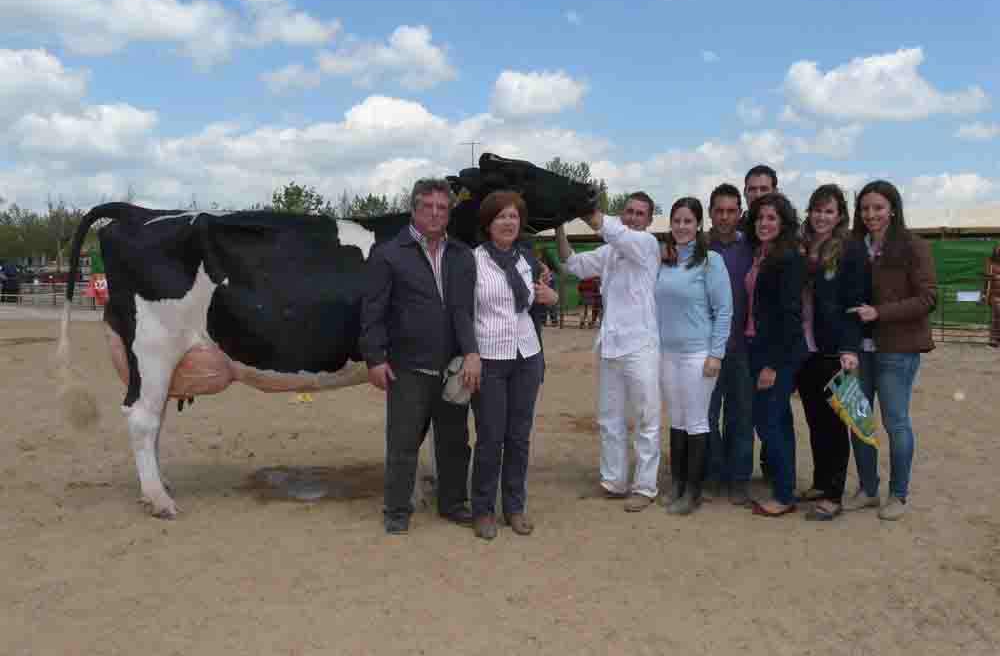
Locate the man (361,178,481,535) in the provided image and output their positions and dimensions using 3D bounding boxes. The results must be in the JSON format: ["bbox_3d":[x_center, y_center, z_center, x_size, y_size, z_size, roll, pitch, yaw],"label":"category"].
[{"bbox_3d":[-0.389,0.128,3.962,0.600,1.703,0.420,0,4,-7],"label":"man"}]

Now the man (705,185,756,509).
[{"bbox_3d":[1.265,0.078,4.460,0.500,1.732,0.360,1,4,13],"label":"man"}]

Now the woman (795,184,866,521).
[{"bbox_3d":[1.705,0.116,4.197,0.460,1.694,0.400,2,5,30],"label":"woman"}]

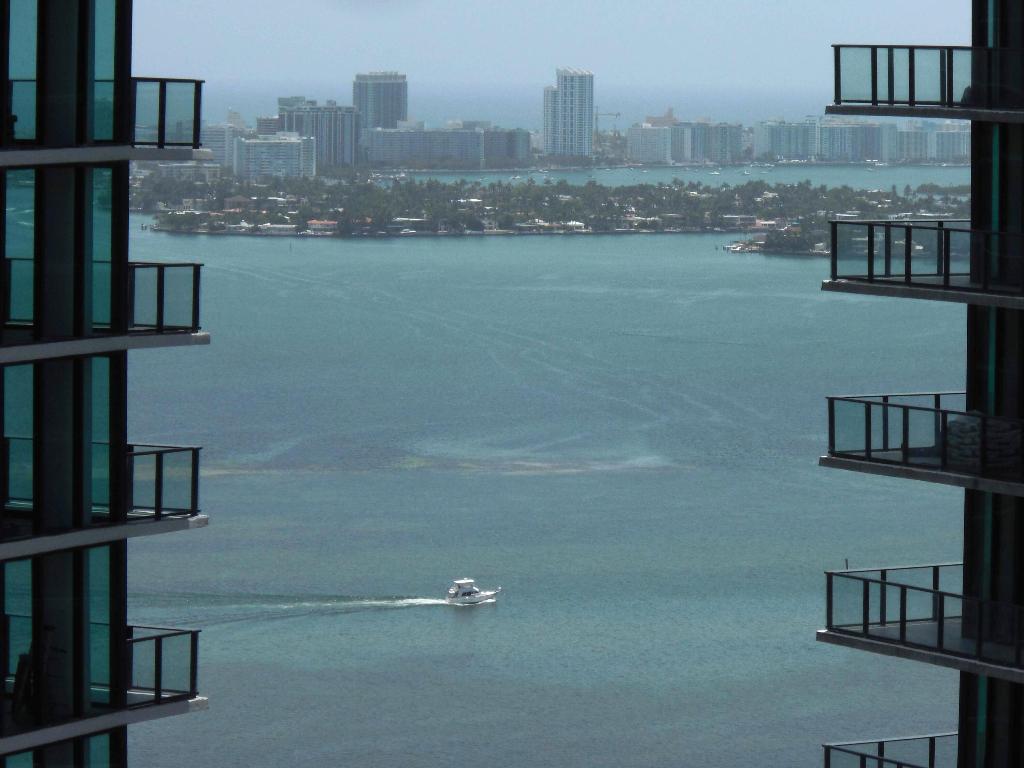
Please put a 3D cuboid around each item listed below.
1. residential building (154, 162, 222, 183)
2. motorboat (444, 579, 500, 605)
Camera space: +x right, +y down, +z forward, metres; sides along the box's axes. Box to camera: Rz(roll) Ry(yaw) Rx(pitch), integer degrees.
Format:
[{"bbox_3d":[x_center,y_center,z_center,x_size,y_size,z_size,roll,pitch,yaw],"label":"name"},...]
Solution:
[{"bbox_3d":[-290.019,-186.950,4137.097,55.000,18.000,24.000,0,4,-14],"label":"residential building"},{"bbox_3d":[-8.381,45.467,1008.500,11.700,5.300,3.900,0,4,-17],"label":"motorboat"}]

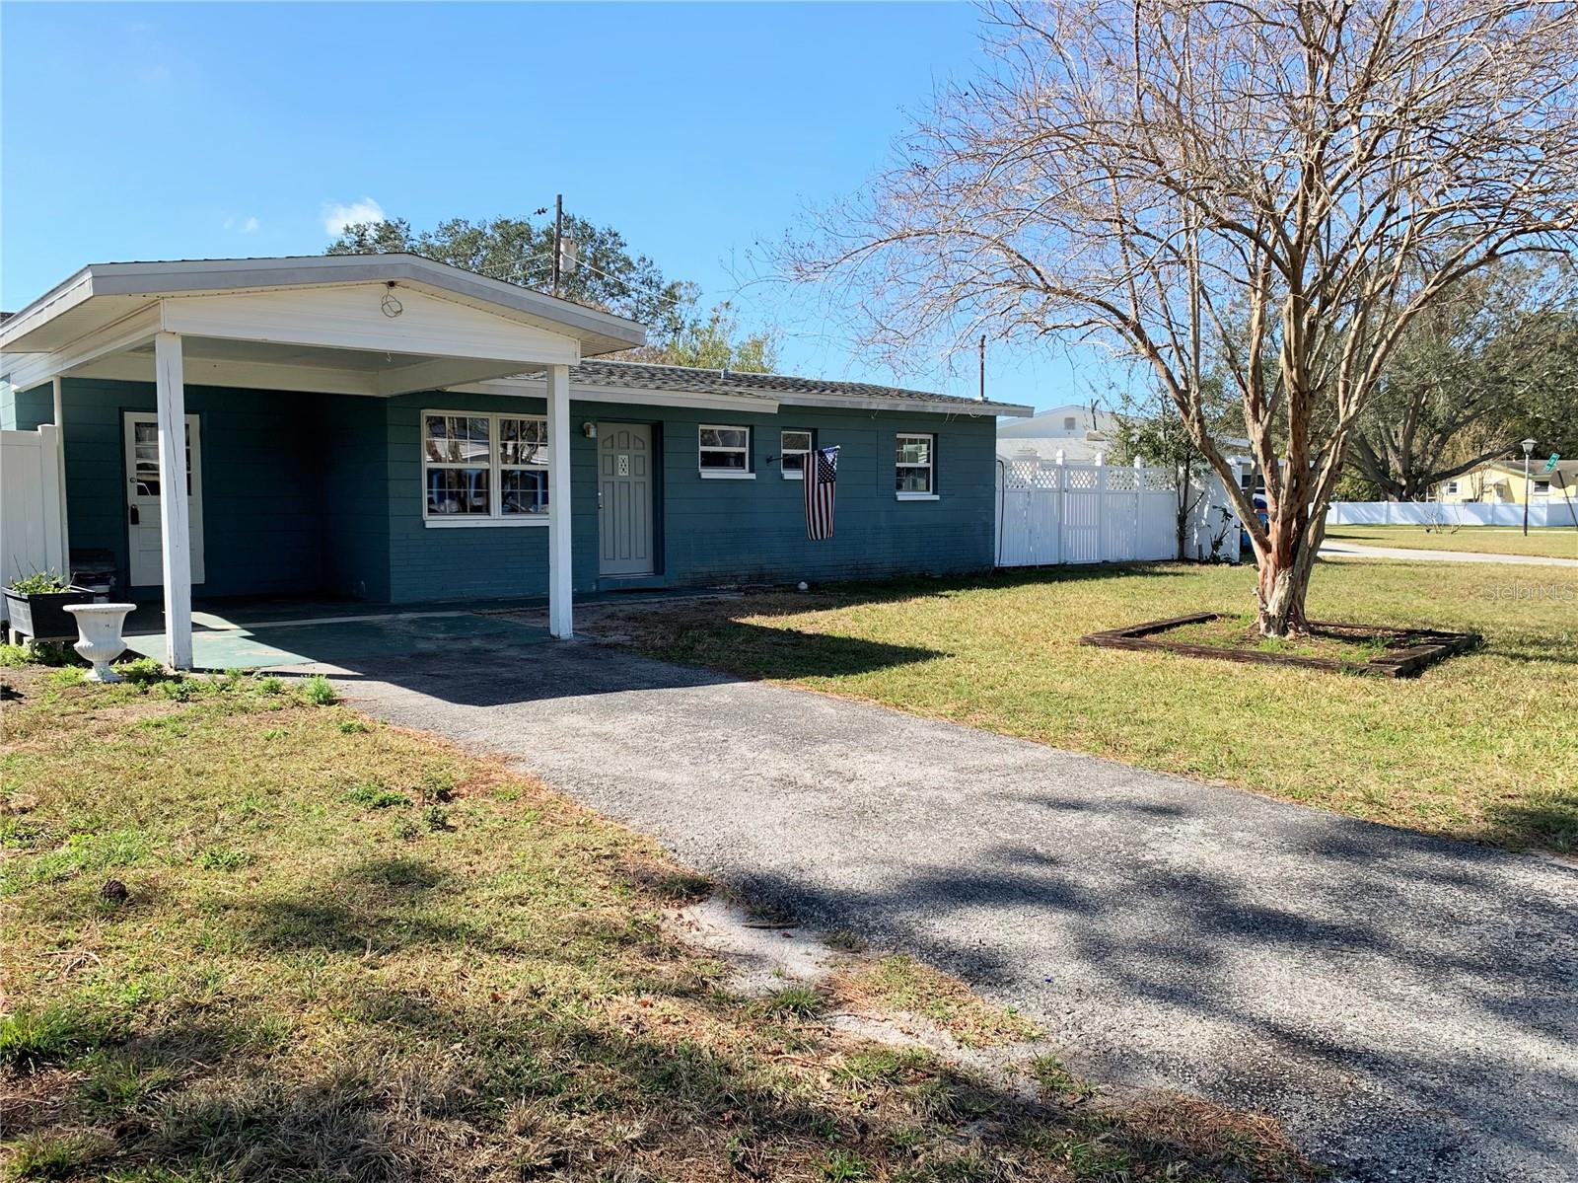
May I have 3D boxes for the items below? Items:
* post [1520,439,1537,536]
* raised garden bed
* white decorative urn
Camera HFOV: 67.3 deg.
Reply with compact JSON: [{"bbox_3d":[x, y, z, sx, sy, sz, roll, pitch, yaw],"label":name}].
[{"bbox_3d":[26.700,-3.780,42.800,0.500,3.480,0.500,0,5,0],"label":"post"},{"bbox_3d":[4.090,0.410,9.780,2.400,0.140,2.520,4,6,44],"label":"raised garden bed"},{"bbox_3d":[-4.710,0.342,8.100,0.430,0.510,0.430,0,5,0],"label":"white decorative urn"}]

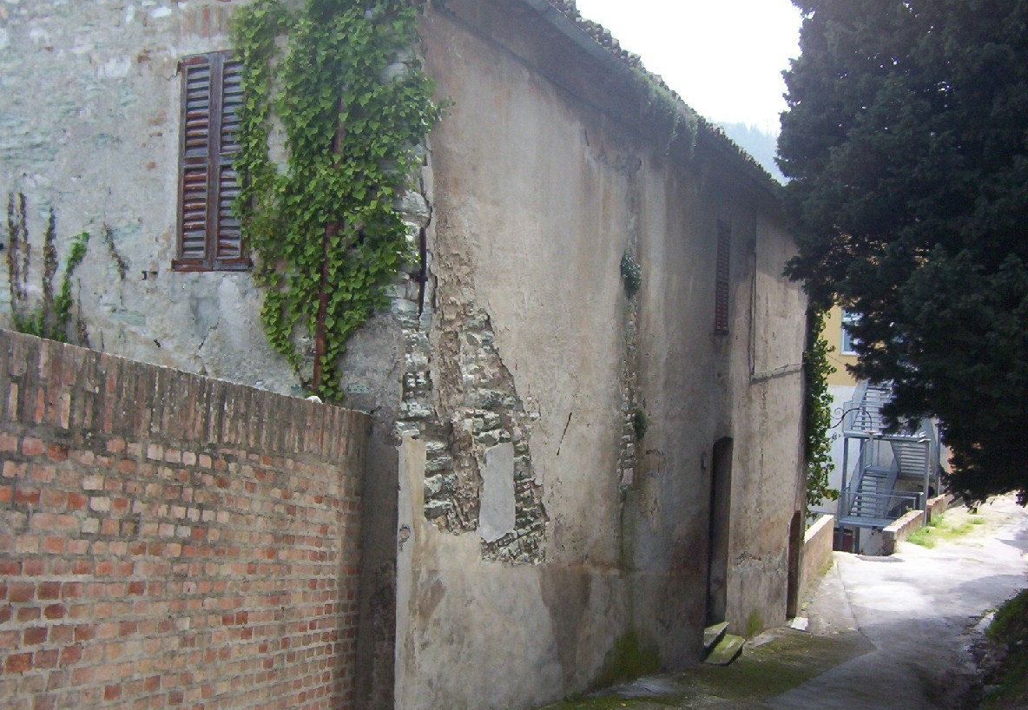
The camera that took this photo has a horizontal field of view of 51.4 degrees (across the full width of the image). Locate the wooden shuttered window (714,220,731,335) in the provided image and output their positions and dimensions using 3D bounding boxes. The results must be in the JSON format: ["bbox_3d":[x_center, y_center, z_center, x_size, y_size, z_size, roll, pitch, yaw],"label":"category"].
[{"bbox_3d":[2.641,-0.971,13.487,0.100,1.443,0.857,3,3,22],"label":"wooden shuttered window"}]

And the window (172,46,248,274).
[{"bbox_3d":[-1.812,-1.162,6.432,0.570,1.302,0.100,3,3,26],"label":"window"}]

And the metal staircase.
[{"bbox_3d":[13.635,3.387,38.712,3.000,5.766,4.600,3,3,25],"label":"metal staircase"}]

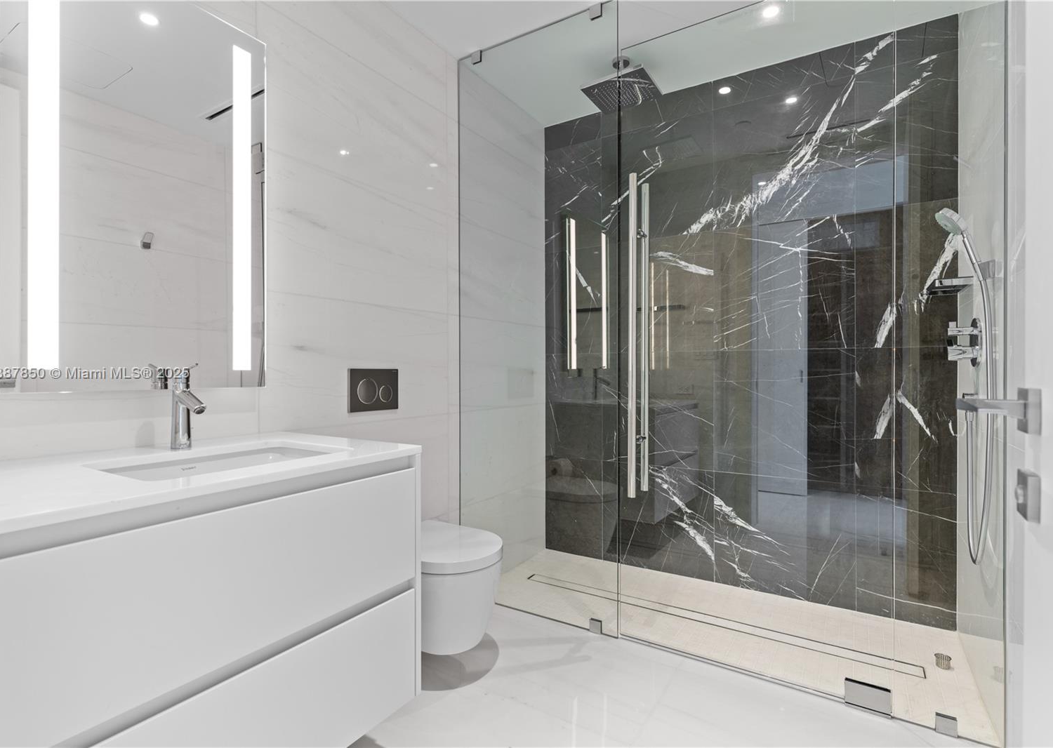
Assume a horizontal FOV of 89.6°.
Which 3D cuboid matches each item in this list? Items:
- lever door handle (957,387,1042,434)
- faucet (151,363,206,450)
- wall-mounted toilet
[{"bbox_3d":[0.559,0.044,0.619,0.075,0.053,0.163,0,0,32],"label":"lever door handle"},{"bbox_3d":[-0.875,0.086,1.379,0.144,0.220,0.052,0,0,31],"label":"faucet"},{"bbox_3d":[-0.362,0.794,1.964,0.576,0.360,0.385,0,0,31],"label":"wall-mounted toilet"}]

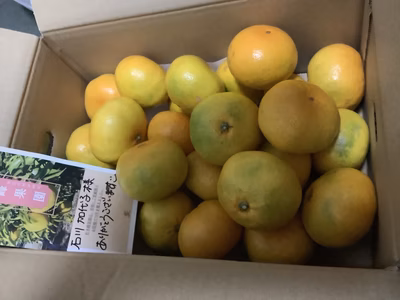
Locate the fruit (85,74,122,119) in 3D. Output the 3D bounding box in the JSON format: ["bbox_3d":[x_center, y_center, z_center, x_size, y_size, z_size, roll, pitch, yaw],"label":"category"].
[{"bbox_3d":[-0.134,-0.076,0.532,0.074,0.069,0.074,-3,68,20],"label":"fruit"}]

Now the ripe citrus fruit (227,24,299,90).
[{"bbox_3d":[0.074,-0.107,0.416,0.083,0.074,0.083,15,41,5],"label":"ripe citrus fruit"}]

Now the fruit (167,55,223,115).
[{"bbox_3d":[-0.008,-0.082,0.449,0.075,0.067,0.075,-2,70,19],"label":"fruit"}]

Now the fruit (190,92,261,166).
[{"bbox_3d":[0.029,-0.023,0.405,0.081,0.073,0.081,-3,93,4],"label":"fruit"}]

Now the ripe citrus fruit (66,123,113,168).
[{"bbox_3d":[-0.154,-0.003,0.512,0.074,0.069,0.074,-3,68,20],"label":"ripe citrus fruit"}]

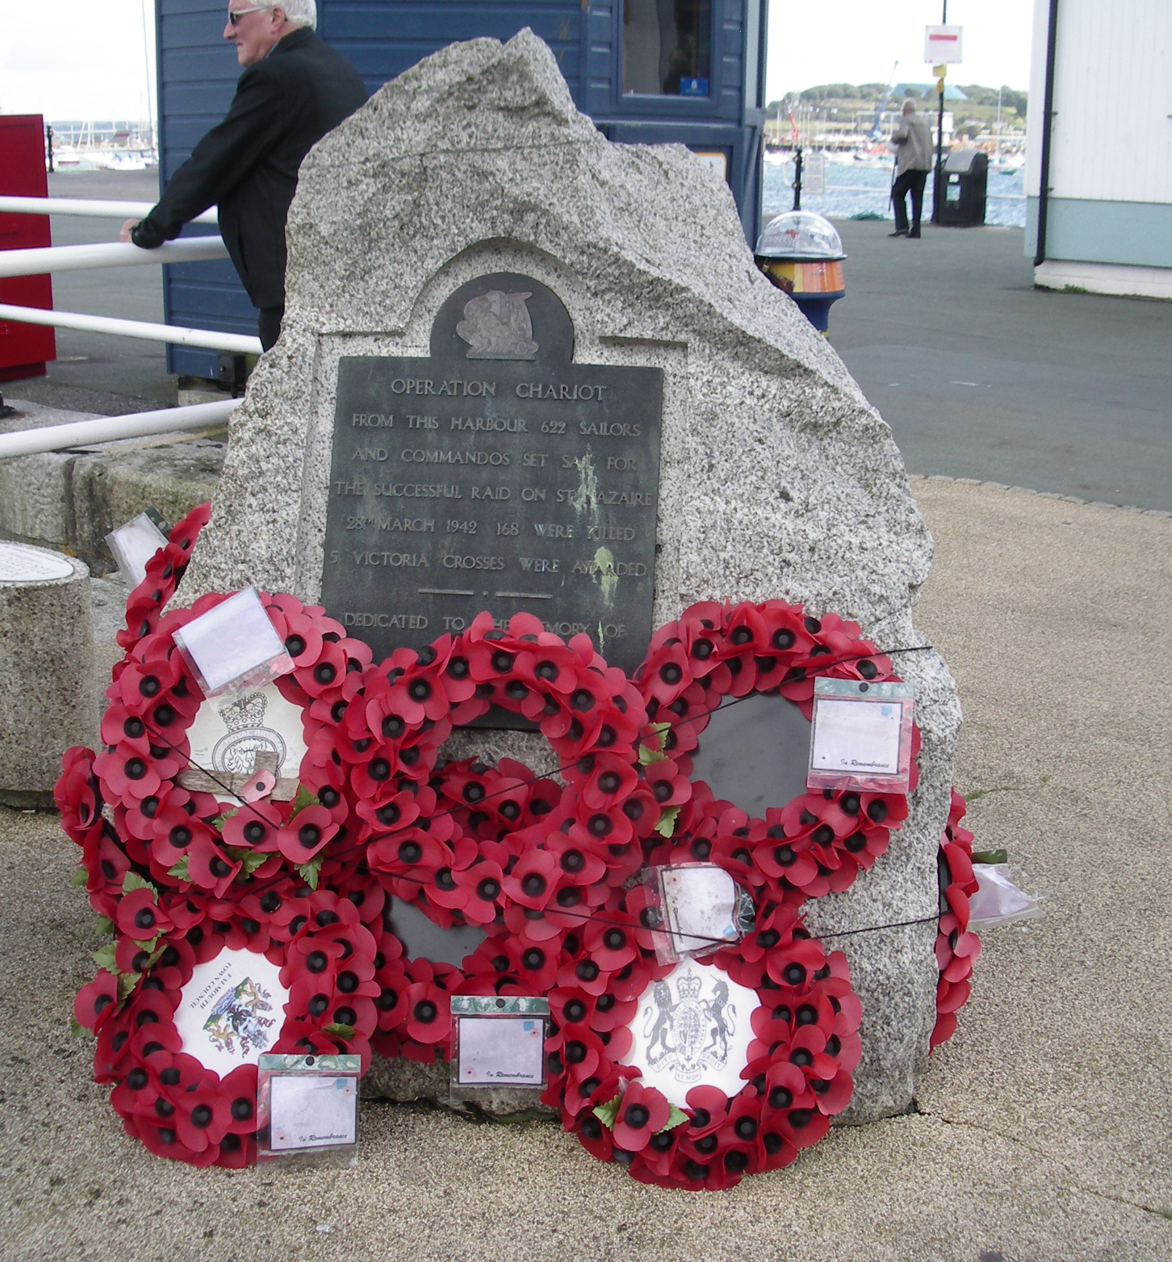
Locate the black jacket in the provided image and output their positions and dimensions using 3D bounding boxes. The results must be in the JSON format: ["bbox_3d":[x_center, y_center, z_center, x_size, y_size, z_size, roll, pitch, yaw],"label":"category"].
[{"bbox_3d":[-0.860,-1.137,4.253,0.580,0.700,0.480,9,19,27],"label":"black jacket"}]

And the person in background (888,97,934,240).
[{"bbox_3d":[4.080,-5.776,21.237,0.450,1.690,0.500,10,19,29],"label":"person in background"}]

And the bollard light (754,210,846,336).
[{"bbox_3d":[0.960,-1.372,7.733,0.430,1.060,0.430,0,17,0],"label":"bollard light"}]

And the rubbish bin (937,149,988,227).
[{"bbox_3d":[5.280,-6.216,23.820,0.540,1.060,0.600,11,20,32],"label":"rubbish bin"}]

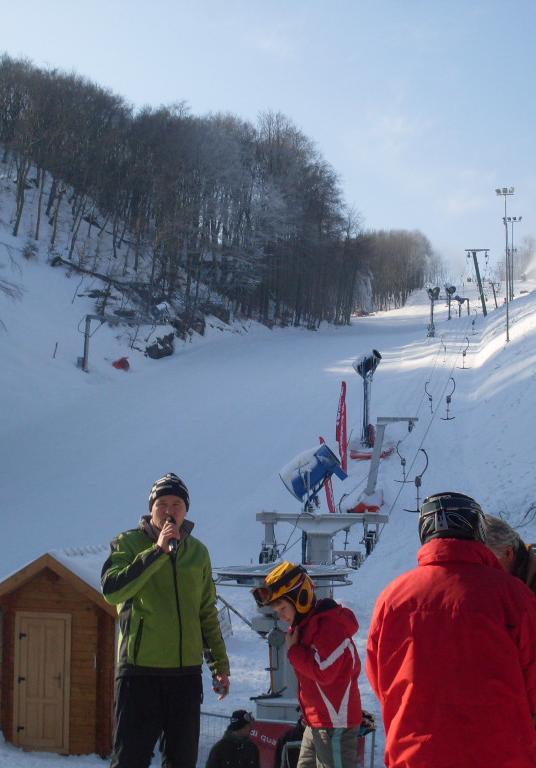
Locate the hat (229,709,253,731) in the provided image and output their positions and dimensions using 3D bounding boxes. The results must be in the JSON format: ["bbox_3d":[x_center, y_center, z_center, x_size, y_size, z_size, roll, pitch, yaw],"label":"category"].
[{"bbox_3d":[-0.224,2.895,9.700,0.230,0.190,0.200,-14,1,-24],"label":"hat"}]

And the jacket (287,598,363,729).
[{"bbox_3d":[0.251,1.243,5.000,0.320,0.560,0.380,2,-5,-15],"label":"jacket"}]

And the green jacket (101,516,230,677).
[{"bbox_3d":[-0.433,0.898,4.750,0.520,0.660,0.360,2,-5,-21],"label":"green jacket"}]

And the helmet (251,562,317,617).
[{"bbox_3d":[0.075,0.882,4.800,0.280,0.230,0.210,-30,6,-21],"label":"helmet"}]

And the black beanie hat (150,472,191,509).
[{"bbox_3d":[-0.419,0.457,4.780,0.185,0.165,0.220,1,-5,-6],"label":"black beanie hat"}]

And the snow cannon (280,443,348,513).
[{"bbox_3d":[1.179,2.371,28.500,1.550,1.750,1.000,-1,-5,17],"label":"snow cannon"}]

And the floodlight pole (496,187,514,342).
[{"bbox_3d":[16.974,-8.469,80.000,1.350,11.000,0.550,0,-5,9],"label":"floodlight pole"}]

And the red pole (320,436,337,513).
[{"bbox_3d":[2.045,3.161,38.000,0.300,2.900,0.200,-8,-5,-1],"label":"red pole"}]

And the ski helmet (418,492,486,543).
[{"bbox_3d":[0.644,0.480,3.900,0.230,0.220,0.290,-3,-24,27],"label":"ski helmet"}]

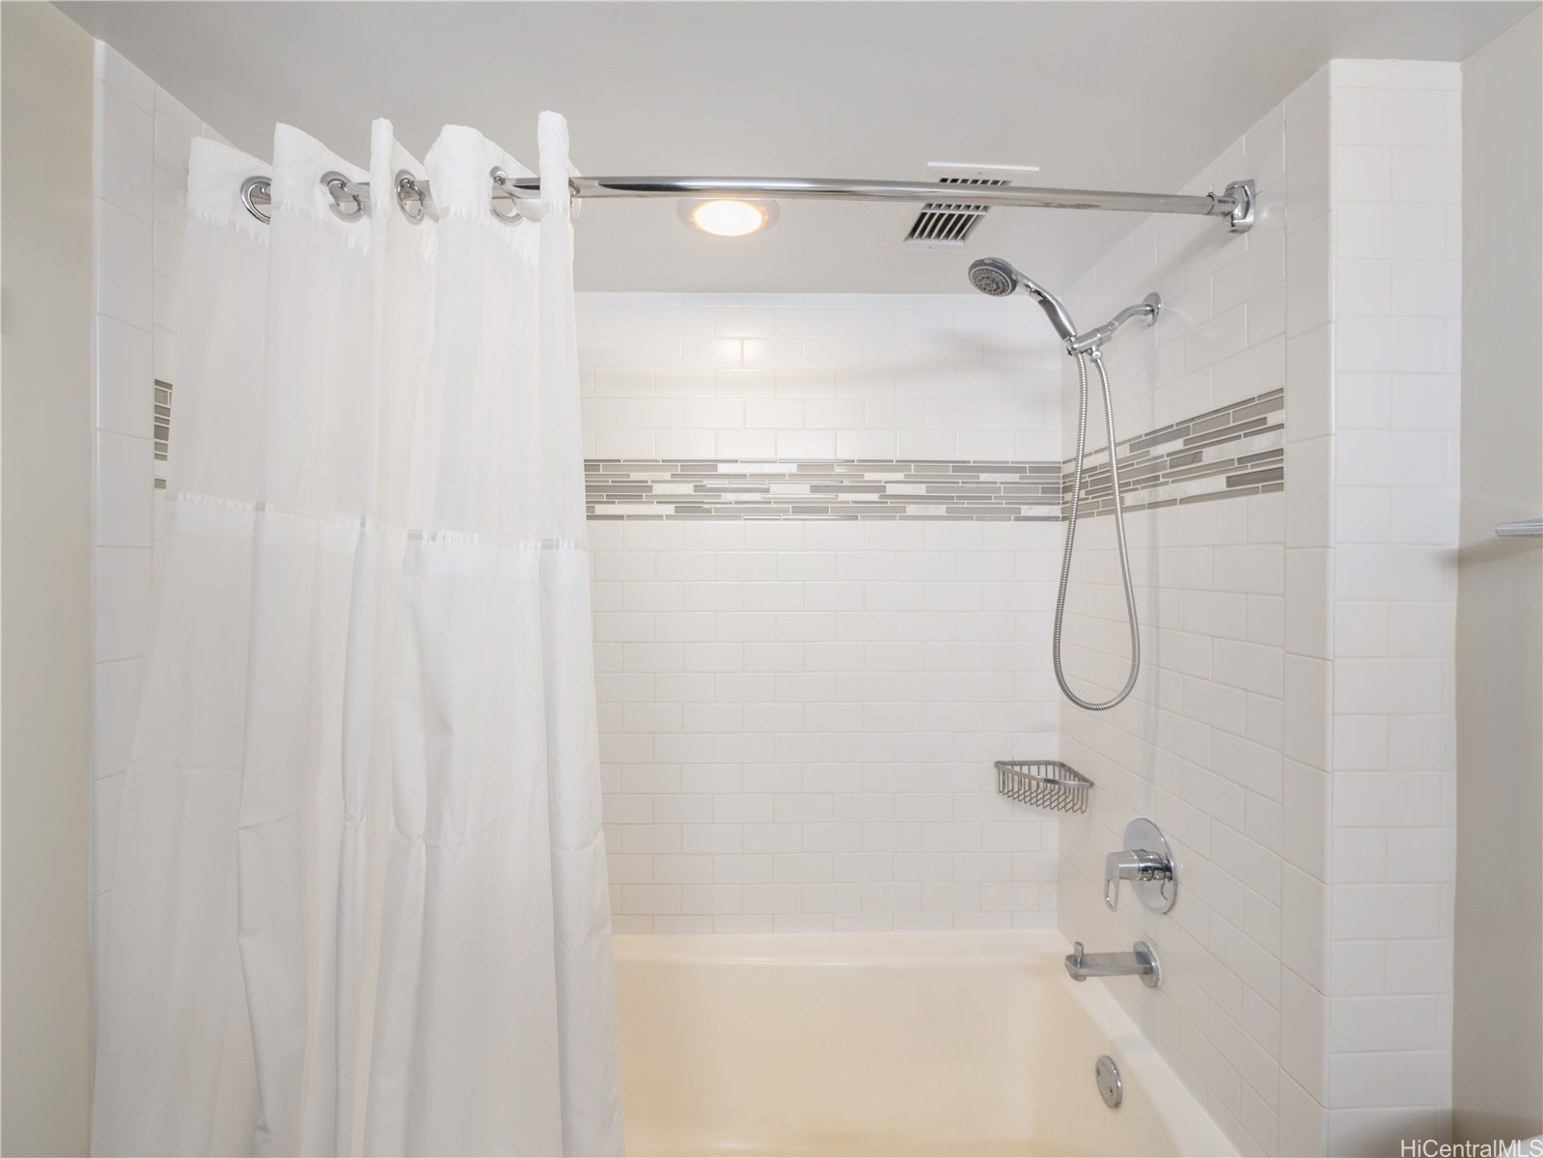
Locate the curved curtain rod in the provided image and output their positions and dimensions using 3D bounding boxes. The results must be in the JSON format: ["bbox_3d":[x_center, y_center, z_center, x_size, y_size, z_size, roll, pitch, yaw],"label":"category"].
[{"bbox_3d":[-0.063,-0.574,0.929,1.625,0.090,0.180,0,1,-1],"label":"curved curtain rod"}]

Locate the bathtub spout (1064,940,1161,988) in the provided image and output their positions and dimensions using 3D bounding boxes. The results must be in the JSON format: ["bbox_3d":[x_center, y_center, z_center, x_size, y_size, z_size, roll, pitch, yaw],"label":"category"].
[{"bbox_3d":[0.659,0.758,1.223,0.169,0.089,0.083,0,1,-1],"label":"bathtub spout"}]

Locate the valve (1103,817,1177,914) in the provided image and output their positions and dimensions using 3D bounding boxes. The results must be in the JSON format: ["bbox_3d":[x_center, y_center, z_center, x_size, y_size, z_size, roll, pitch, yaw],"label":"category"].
[{"bbox_3d":[0.703,0.562,1.223,0.084,0.172,0.169,0,1,-1],"label":"valve"}]

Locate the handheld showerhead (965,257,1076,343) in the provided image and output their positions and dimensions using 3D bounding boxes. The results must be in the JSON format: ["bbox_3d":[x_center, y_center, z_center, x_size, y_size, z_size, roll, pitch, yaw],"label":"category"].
[{"bbox_3d":[0.489,-0.540,1.199,0.244,0.068,0.094,29,0,-1],"label":"handheld showerhead"}]

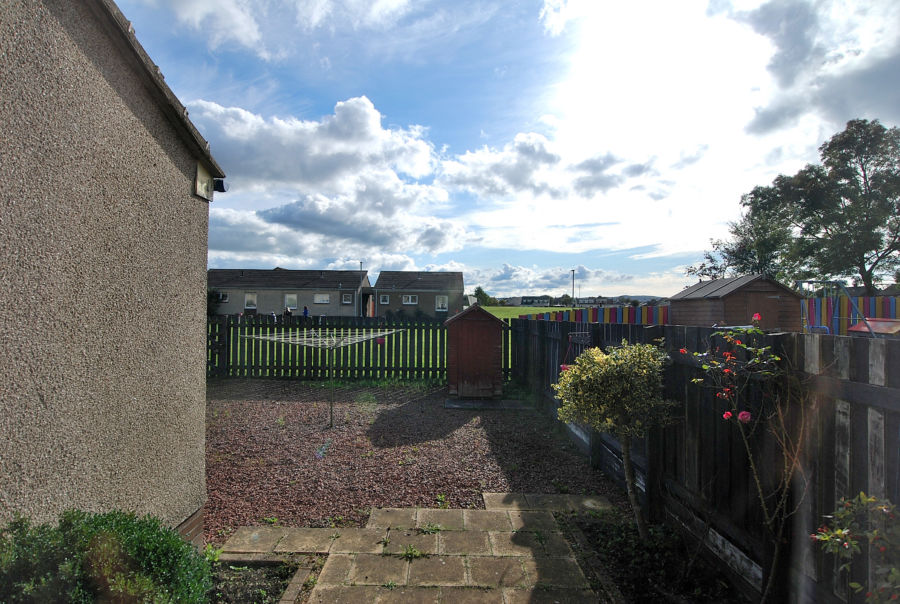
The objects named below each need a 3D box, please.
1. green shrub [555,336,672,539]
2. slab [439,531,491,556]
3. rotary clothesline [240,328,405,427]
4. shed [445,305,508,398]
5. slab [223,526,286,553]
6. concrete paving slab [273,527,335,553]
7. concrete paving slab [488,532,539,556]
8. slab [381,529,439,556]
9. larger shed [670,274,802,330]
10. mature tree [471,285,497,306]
[{"bbox_3d":[1.490,1.250,4.330,1.080,1.800,1.020,0,0,0],"label":"green shrub"},{"bbox_3d":[0.130,2.140,4.165,0.450,0.050,0.450,0,0,-1],"label":"slab"},{"bbox_3d":[-2.000,1.290,8.000,2.200,1.620,2.200,0,0,14],"label":"rotary clothesline"},{"bbox_3d":[0.590,1.080,11.150,1.400,2.050,1.400,0,0,0],"label":"shed"},{"bbox_3d":[-1.690,2.110,4.210,0.450,0.050,0.450,0,0,-1],"label":"slab"},{"bbox_3d":[-1.240,2.115,4.200,0.450,0.050,0.450,0,0,-1],"label":"concrete paving slab"},{"bbox_3d":[0.580,2.145,4.150,0.450,0.050,0.450,0,0,-1],"label":"concrete paving slab"},{"bbox_3d":[-0.325,2.135,4.180,0.450,0.050,0.450,0,0,-1],"label":"slab"},{"bbox_3d":[6.800,0.550,11.650,1.870,2.300,2.450,0,0,-1],"label":"larger shed"},{"bbox_3d":[10.200,-1.500,140.000,6.800,6.400,6.500,0,0,0],"label":"mature tree"}]

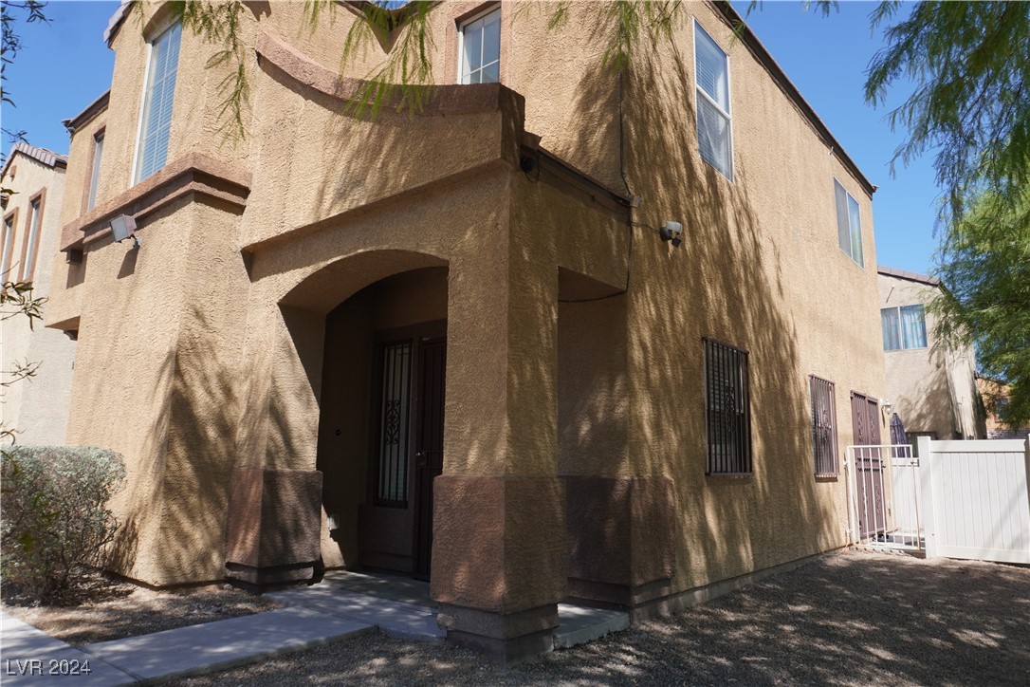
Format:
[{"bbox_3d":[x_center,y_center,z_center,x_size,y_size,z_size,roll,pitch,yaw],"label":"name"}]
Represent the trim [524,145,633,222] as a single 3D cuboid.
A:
[{"bbox_3d":[0.509,-1.148,5.178,0.083,0.189,1.435,-7,-13,39],"label":"trim"}]

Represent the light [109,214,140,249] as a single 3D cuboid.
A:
[{"bbox_3d":[-3.873,-1.118,6.869,0.331,0.242,0.234,-7,-13,39],"label":"light"}]

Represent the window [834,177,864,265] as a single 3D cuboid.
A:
[{"bbox_3d":[5.148,-1.818,10.572,0.100,1.069,1.408,-7,-13,39],"label":"window"}]

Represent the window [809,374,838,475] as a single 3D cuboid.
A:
[{"bbox_3d":[3.764,1.028,8.439,0.100,1.182,1.007,-7,-13,39],"label":"window"}]

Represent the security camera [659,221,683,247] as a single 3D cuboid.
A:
[{"bbox_3d":[1.298,-0.911,5.633,0.160,0.170,0.160,-7,-13,39],"label":"security camera"}]

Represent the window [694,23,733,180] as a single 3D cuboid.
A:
[{"bbox_3d":[2.184,-2.643,7.545,0.068,1.555,0.861,-7,-13,39],"label":"window"}]

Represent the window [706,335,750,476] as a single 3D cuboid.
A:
[{"bbox_3d":[1.912,0.598,6.256,0.100,1.165,1.029,-7,-13,39],"label":"window"}]

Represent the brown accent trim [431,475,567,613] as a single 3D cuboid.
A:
[{"bbox_3d":[-0.095,1.260,4.485,0.623,0.784,0.631,-7,-13,39],"label":"brown accent trim"}]

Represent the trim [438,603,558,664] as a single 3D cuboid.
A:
[{"bbox_3d":[-0.102,1.790,4.383,0.566,0.291,0.525,-7,-13,39],"label":"trim"}]

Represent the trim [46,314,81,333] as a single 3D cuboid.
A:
[{"bbox_3d":[-6.244,-0.286,9.732,1.382,0.091,0.325,-7,-13,39],"label":"trim"}]

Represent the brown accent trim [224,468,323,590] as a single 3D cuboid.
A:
[{"bbox_3d":[-1.982,1.482,5.618,0.565,0.920,0.565,-7,-13,39],"label":"brown accent trim"}]

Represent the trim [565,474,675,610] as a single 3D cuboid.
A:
[{"bbox_3d":[0.816,1.554,5.583,0.679,0.948,0.702,-7,-13,39],"label":"trim"}]

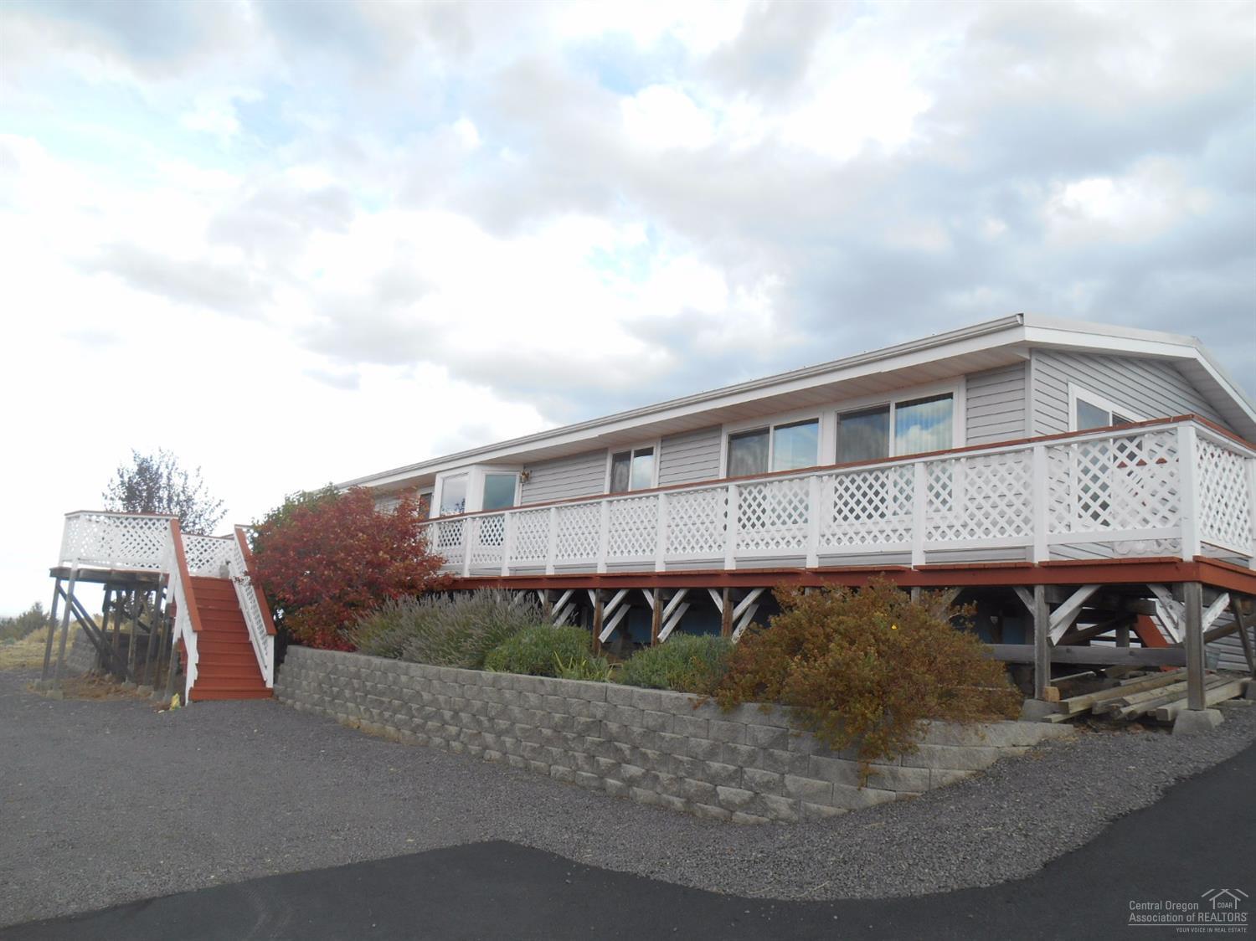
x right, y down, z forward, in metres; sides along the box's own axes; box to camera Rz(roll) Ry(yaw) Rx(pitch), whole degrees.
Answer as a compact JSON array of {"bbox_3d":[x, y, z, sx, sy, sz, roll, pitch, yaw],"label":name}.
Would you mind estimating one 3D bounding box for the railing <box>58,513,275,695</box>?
[{"bbox_3d":[-8.726,2.525,17.607,3.300,3.100,4.700,10,-12,-37],"label":"railing"}]

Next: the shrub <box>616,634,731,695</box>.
[{"bbox_3d":[0.498,2.004,9.894,1.150,0.600,1.250,10,-12,-37],"label":"shrub"}]

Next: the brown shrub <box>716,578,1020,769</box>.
[{"bbox_3d":[1.885,1.589,7.715,2.150,1.470,2.500,10,-12,-37],"label":"brown shrub"}]

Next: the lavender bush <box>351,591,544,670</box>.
[{"bbox_3d":[-2.728,2.295,13.906,1.950,1.050,3.800,10,-12,-37],"label":"lavender bush"}]

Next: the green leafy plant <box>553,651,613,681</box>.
[{"bbox_3d":[-0.509,2.232,10.749,0.620,0.340,0.700,10,-12,-37],"label":"green leafy plant"}]

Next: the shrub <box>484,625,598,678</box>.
[{"bbox_3d":[-1.082,2.255,11.881,1.300,0.620,1.450,10,-12,-37],"label":"shrub"}]

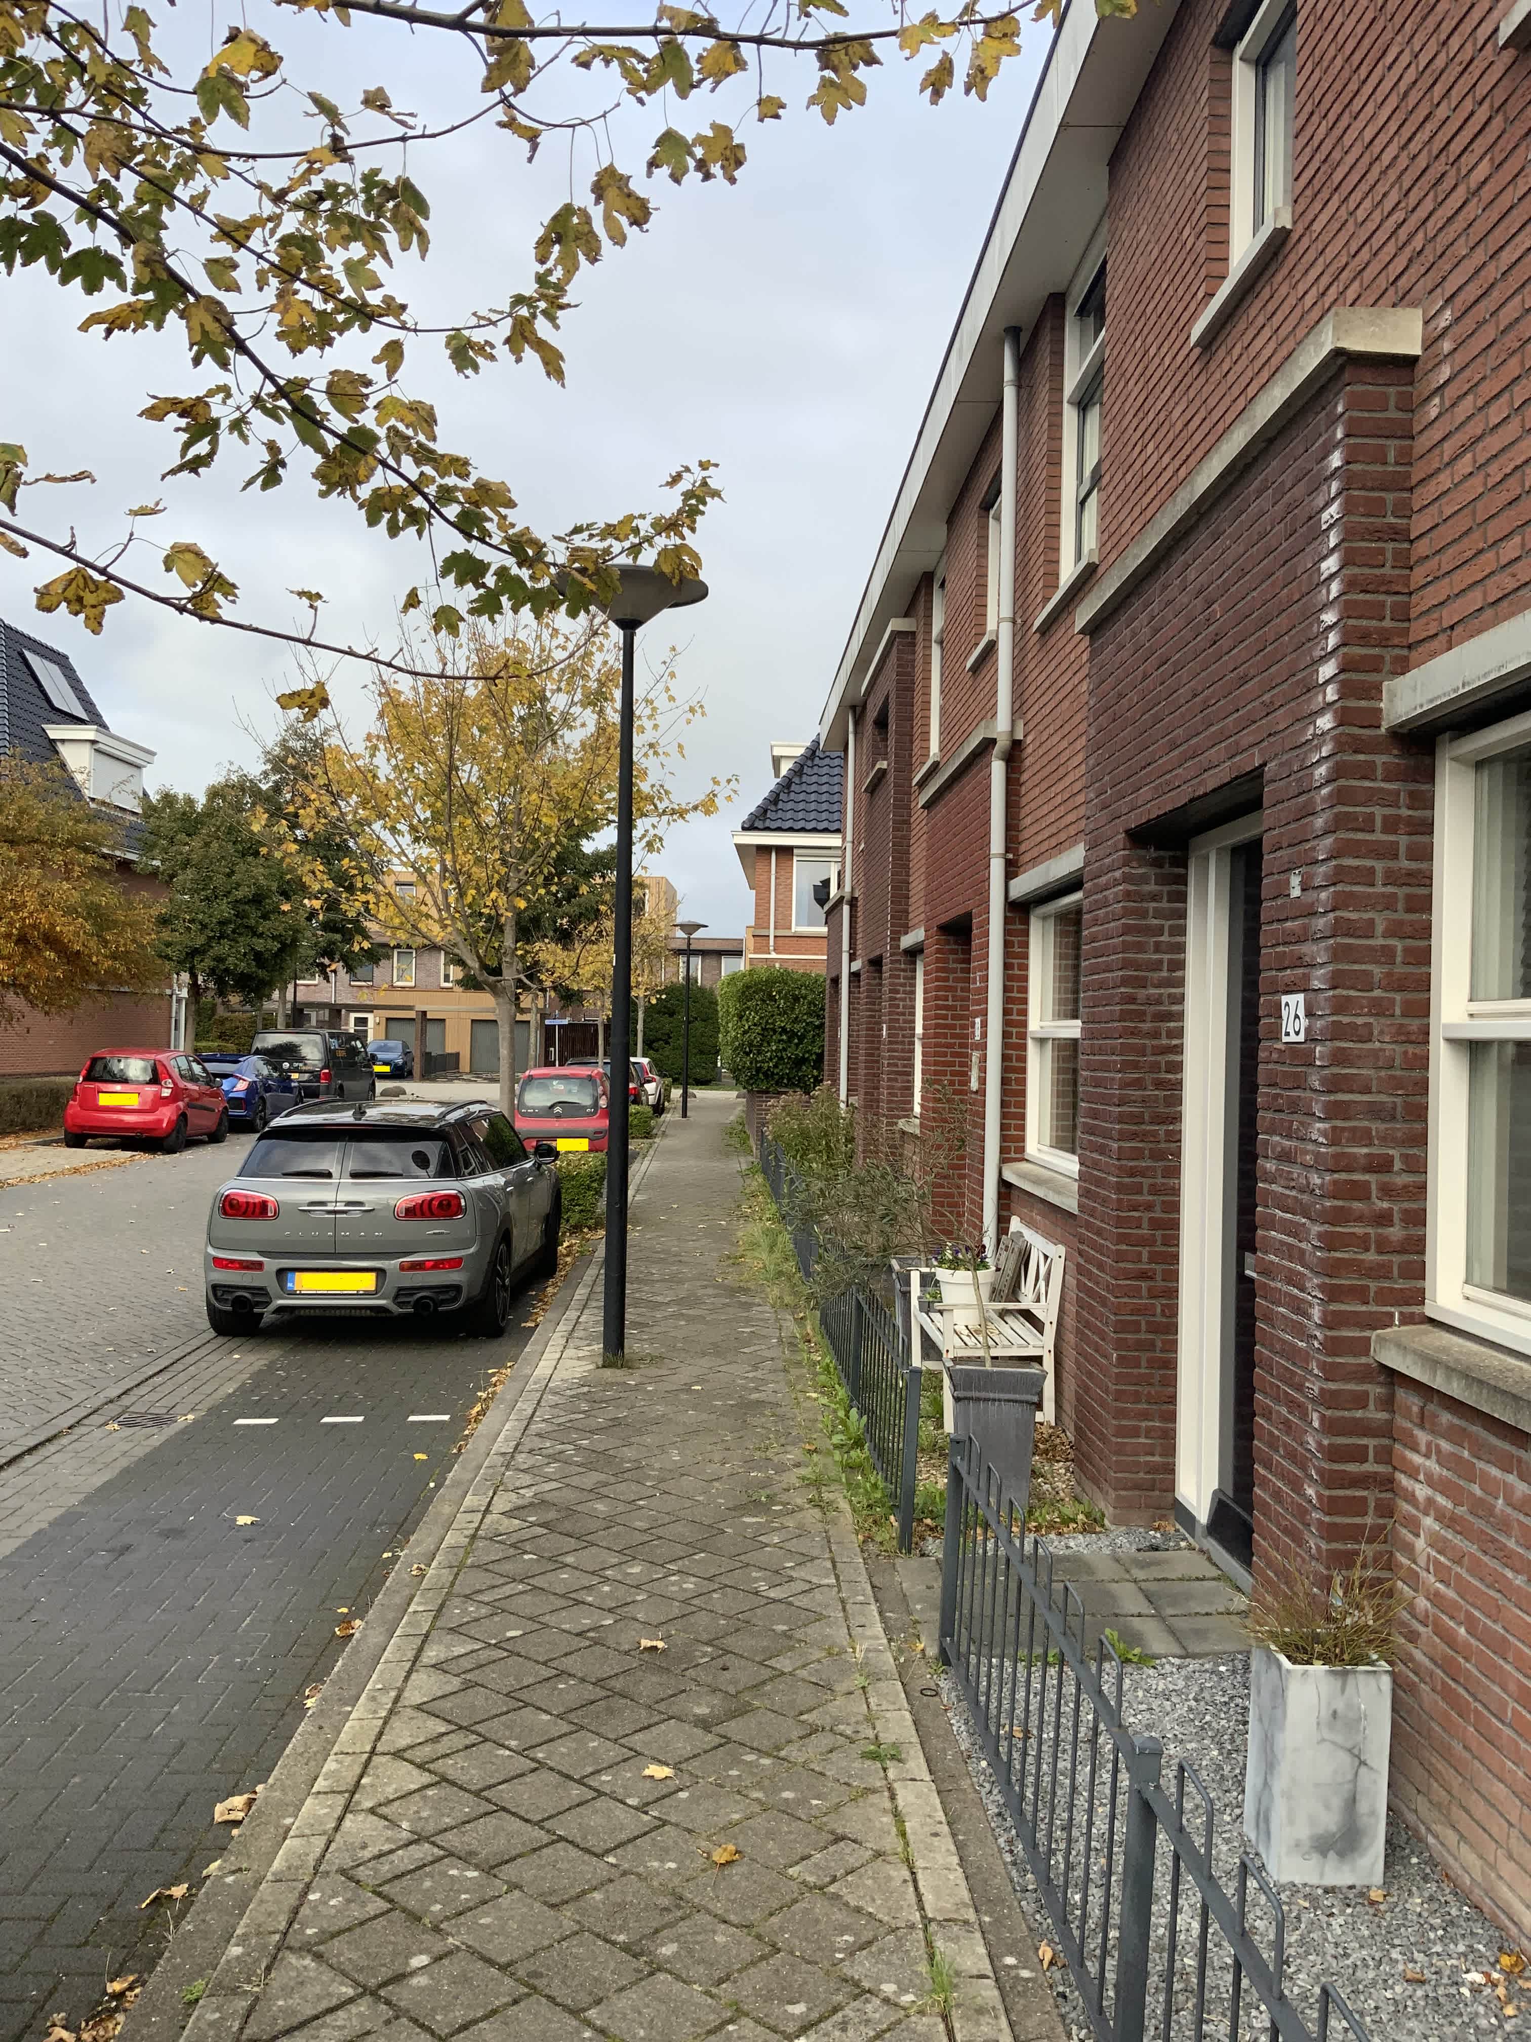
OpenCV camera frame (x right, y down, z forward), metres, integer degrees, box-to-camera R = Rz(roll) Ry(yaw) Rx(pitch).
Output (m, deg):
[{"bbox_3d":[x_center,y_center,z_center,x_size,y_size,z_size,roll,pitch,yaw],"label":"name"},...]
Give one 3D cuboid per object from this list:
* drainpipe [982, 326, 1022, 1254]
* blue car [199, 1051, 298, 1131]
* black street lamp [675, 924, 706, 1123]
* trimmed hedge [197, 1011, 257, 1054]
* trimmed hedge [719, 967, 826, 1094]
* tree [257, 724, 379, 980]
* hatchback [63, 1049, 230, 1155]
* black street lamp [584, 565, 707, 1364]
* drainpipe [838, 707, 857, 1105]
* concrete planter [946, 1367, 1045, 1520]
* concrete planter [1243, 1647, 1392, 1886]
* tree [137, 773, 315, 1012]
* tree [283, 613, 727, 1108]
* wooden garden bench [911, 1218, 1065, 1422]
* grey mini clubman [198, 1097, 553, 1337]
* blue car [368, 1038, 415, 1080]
[{"bbox_3d":[1.266,-0.943,9.192,0.110,5.530,0.110,1,0,-2],"label":"drainpipe"},{"bbox_3d":[-10.496,1.374,33.890,1.800,1.430,4.450,1,0,-1],"label":"blue car"},{"bbox_3d":[-1.680,-0.073,36.567,0.840,4.250,0.840,1,0,-2],"label":"black street lamp"},{"bbox_3d":[-14.750,0.952,48.000,2.700,2.350,1.200,1,0,-2],"label":"trimmed hedge"},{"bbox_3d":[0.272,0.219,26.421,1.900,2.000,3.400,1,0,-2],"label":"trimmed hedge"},{"bbox_3d":[-12.094,-2.754,43.996,4.600,9.800,4.600,1,0,-2],"label":"tree"},{"bbox_3d":[-9.830,1.216,27.398,1.700,1.580,3.720,1,0,-2],"label":"hatchback"},{"bbox_3d":[-0.775,-0.273,9.293,0.860,4.250,0.860,1,0,-2],"label":"black street lamp"},{"bbox_3d":[0.956,-0.846,20.111,0.109,5.594,0.089,1,0,-2],"label":"drainpipe"},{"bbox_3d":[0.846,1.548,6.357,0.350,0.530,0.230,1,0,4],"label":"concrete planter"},{"bbox_3d":[1.188,1.589,3.710,0.223,0.455,0.223,1,0,-2],"label":"concrete planter"},{"bbox_3d":[-10.337,-1.368,32.203,3.600,6.650,3.600,1,0,-2],"label":"tree"},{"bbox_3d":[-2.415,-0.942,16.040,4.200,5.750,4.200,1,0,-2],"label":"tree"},{"bbox_3d":[1.044,1.431,8.270,0.574,0.851,1.228,1,0,-2],"label":"wooden garden bench"},{"bbox_3d":[-2.537,1.244,11.977,1.830,1.430,4.250,1,0,-1],"label":"grey mini clubman"},{"bbox_3d":[-15.129,1.501,68.987,1.800,1.450,4.200,1,0,-6],"label":"blue car"}]

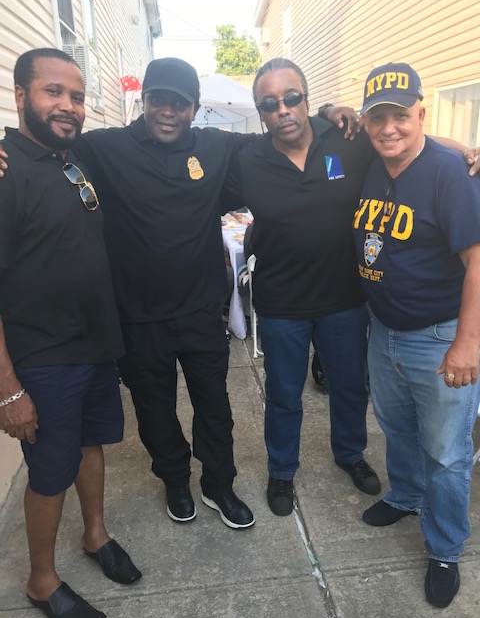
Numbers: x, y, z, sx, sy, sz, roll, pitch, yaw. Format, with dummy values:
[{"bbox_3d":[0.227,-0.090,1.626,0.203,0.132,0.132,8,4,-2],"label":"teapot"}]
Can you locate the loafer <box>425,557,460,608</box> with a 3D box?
[{"bbox_3d":[0.722,0.898,1.835,0.112,0.100,0.290,4,19,19],"label":"loafer"}]

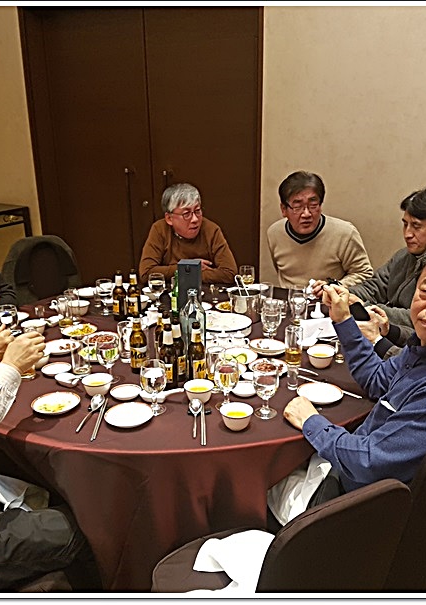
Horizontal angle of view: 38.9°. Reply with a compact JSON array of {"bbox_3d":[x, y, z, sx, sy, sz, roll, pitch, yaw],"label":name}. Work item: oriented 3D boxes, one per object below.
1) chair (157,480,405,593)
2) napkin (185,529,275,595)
[{"bbox_3d":[0.133,0.739,1.488,0.470,0.910,0.570,-13,21,-33],"label":"chair"},{"bbox_3d":[0.067,0.700,1.547,0.260,0.070,0.290,-1,18,0],"label":"napkin"}]

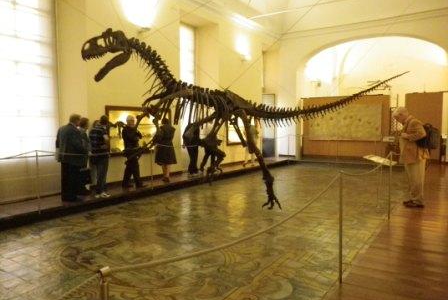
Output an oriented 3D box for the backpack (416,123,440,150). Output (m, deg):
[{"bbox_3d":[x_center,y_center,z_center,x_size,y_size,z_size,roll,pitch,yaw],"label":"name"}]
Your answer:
[{"bbox_3d":[3.545,-0.233,6.251,0.280,0.470,0.330,2,4,30],"label":"backpack"}]

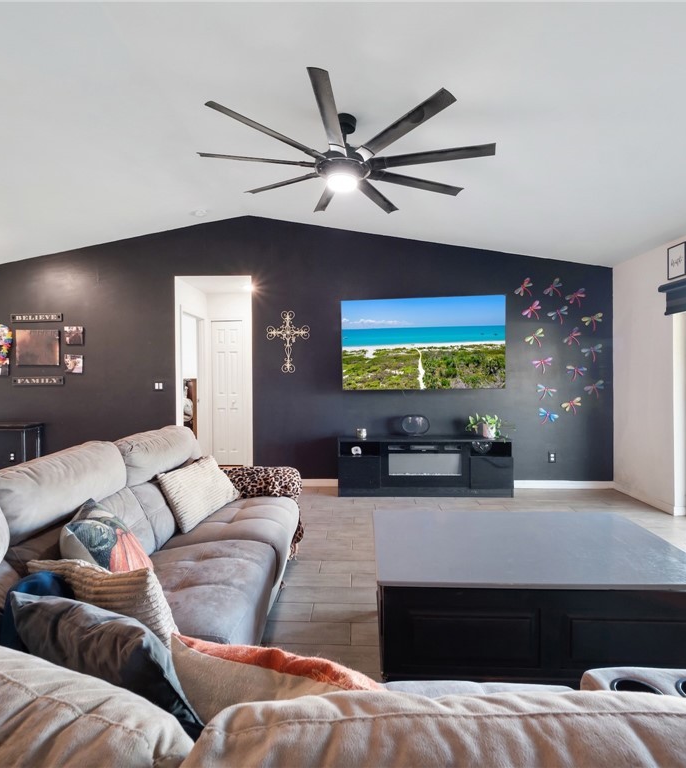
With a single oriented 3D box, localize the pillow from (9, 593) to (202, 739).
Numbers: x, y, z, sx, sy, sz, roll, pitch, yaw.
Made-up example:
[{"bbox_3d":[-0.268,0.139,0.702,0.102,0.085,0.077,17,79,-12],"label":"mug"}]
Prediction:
[{"bbox_3d":[-0.455,0.625,0.855,0.430,0.420,0.150,1,26,22],"label":"pillow"}]

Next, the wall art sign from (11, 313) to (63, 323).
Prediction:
[{"bbox_3d":[-3.406,-0.738,4.606,0.562,0.091,0.025,0,1,1],"label":"wall art sign"}]

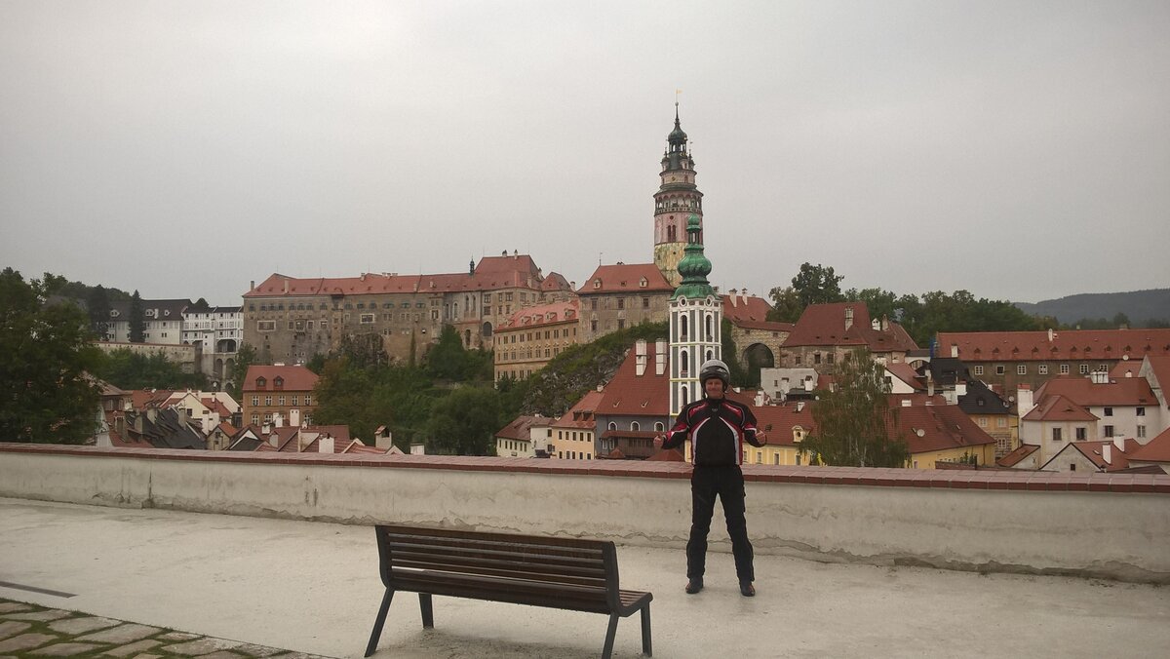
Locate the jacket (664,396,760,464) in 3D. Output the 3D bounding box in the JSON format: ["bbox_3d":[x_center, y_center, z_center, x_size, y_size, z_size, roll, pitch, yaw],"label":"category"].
[{"bbox_3d":[1.012,0.804,7.350,0.800,0.554,0.360,0,-4,6],"label":"jacket"}]

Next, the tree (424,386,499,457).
[{"bbox_3d":[-22.080,17.681,168.000,14.000,14.779,13.000,0,-3,0],"label":"tree"}]

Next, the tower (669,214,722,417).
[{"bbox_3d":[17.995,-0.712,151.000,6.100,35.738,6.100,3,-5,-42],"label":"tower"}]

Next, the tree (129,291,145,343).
[{"bbox_3d":[-156.391,-4.084,325.000,5.600,18.719,5.600,0,-3,0],"label":"tree"}]

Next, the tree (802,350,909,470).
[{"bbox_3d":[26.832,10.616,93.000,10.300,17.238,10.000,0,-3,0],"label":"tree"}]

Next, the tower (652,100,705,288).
[{"bbox_3d":[23.726,-31.264,236.000,12.600,52.889,12.600,0,-3,0],"label":"tower"}]

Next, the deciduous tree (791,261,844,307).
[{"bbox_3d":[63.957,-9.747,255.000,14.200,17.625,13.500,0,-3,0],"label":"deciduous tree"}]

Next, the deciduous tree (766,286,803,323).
[{"bbox_3d":[53.801,-6.152,250.000,10.000,11.520,10.000,0,-3,0],"label":"deciduous tree"}]

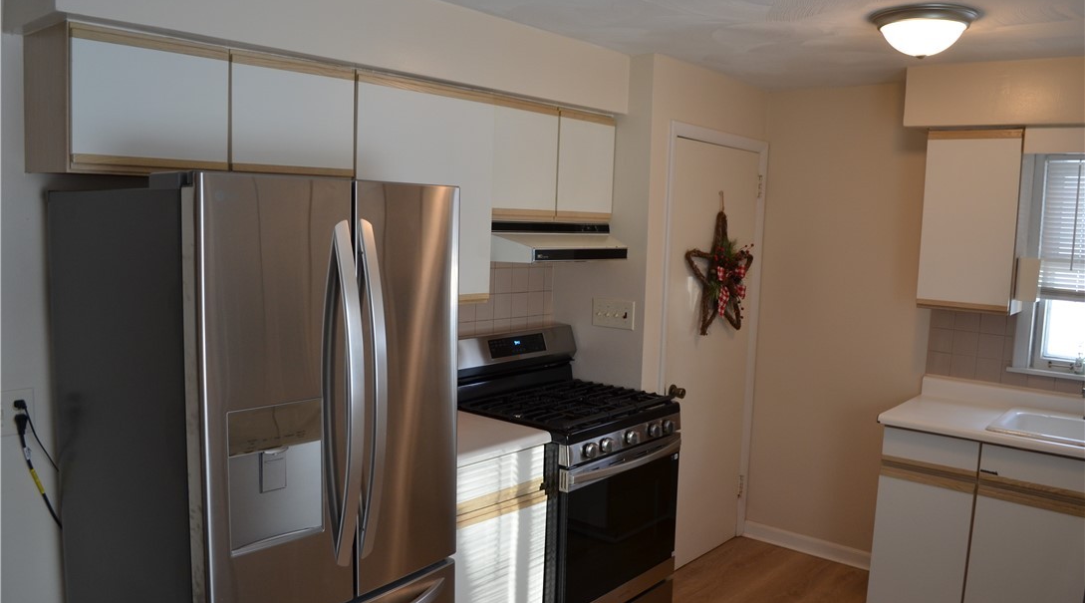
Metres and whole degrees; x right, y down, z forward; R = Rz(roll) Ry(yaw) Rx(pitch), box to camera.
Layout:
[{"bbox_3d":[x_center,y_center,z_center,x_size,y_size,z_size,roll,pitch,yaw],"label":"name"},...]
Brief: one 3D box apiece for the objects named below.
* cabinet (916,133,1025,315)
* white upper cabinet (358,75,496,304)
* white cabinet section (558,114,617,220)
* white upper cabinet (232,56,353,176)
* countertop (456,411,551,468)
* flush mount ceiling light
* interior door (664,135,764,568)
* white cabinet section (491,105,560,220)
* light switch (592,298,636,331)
[{"bbox_3d":[1.815,-0.331,3.381,0.371,0.740,0.313,7,8,40],"label":"cabinet"},{"bbox_3d":[-0.501,-0.358,2.798,0.334,0.731,0.600,7,8,40],"label":"white upper cabinet"},{"bbox_3d":[0.060,-0.575,3.509,0.334,0.451,0.395,6,8,40],"label":"white cabinet section"},{"bbox_3d":[-0.815,-0.529,2.395,0.334,0.318,0.410,7,8,40],"label":"white upper cabinet"},{"bbox_3d":[-0.405,0.471,2.812,0.615,0.042,0.611,7,8,40],"label":"countertop"},{"bbox_3d":[1.187,-0.837,2.525,0.356,0.134,0.356,7,8,40],"label":"flush mount ceiling light"},{"bbox_3d":[0.798,0.270,3.922,0.040,2.030,0.798,7,8,40],"label":"interior door"},{"bbox_3d":[-0.188,-0.552,3.219,0.334,0.451,0.369,6,8,40],"label":"white cabinet section"},{"bbox_3d":[0.302,0.055,3.520,0.223,0.121,0.012,7,8,40],"label":"light switch"}]

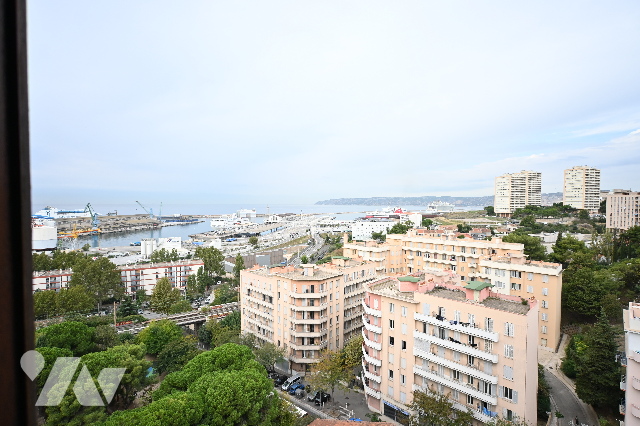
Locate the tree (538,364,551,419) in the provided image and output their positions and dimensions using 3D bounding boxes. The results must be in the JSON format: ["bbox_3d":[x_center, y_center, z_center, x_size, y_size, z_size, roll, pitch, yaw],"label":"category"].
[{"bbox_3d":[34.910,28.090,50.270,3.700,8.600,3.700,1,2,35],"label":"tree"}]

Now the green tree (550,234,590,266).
[{"bbox_3d":[86.599,13.363,111.000,12.000,13.000,11.800,1,2,38],"label":"green tree"}]

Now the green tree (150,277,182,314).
[{"bbox_3d":[-61.390,32.960,127.660,11.500,14.900,11.500,-1,2,-26],"label":"green tree"}]

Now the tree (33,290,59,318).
[{"bbox_3d":[-103.000,34.513,120.173,7.902,10.872,7.902,-2,2,-41],"label":"tree"}]

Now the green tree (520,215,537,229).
[{"bbox_3d":[172.810,7.290,266.150,12.600,11.200,12.600,1,2,33],"label":"green tree"}]

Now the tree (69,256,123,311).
[{"bbox_3d":[-92.664,28.687,132.000,18.800,20.500,18.300,-1,2,-35],"label":"tree"}]

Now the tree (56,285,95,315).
[{"bbox_3d":[-89.451,31.829,117.000,11.600,12.000,11.400,-1,2,-37],"label":"tree"}]

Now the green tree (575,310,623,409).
[{"bbox_3d":[47.250,24.280,53.970,6.100,16.000,6.100,2,2,42],"label":"green tree"}]

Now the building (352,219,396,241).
[{"bbox_3d":[64.840,20.310,377.850,50.000,24.000,24.000,0,2,0],"label":"building"}]

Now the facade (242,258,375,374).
[{"bbox_3d":[-0.797,24.059,85.928,22.612,24.059,33.026,2,3,43],"label":"facade"}]

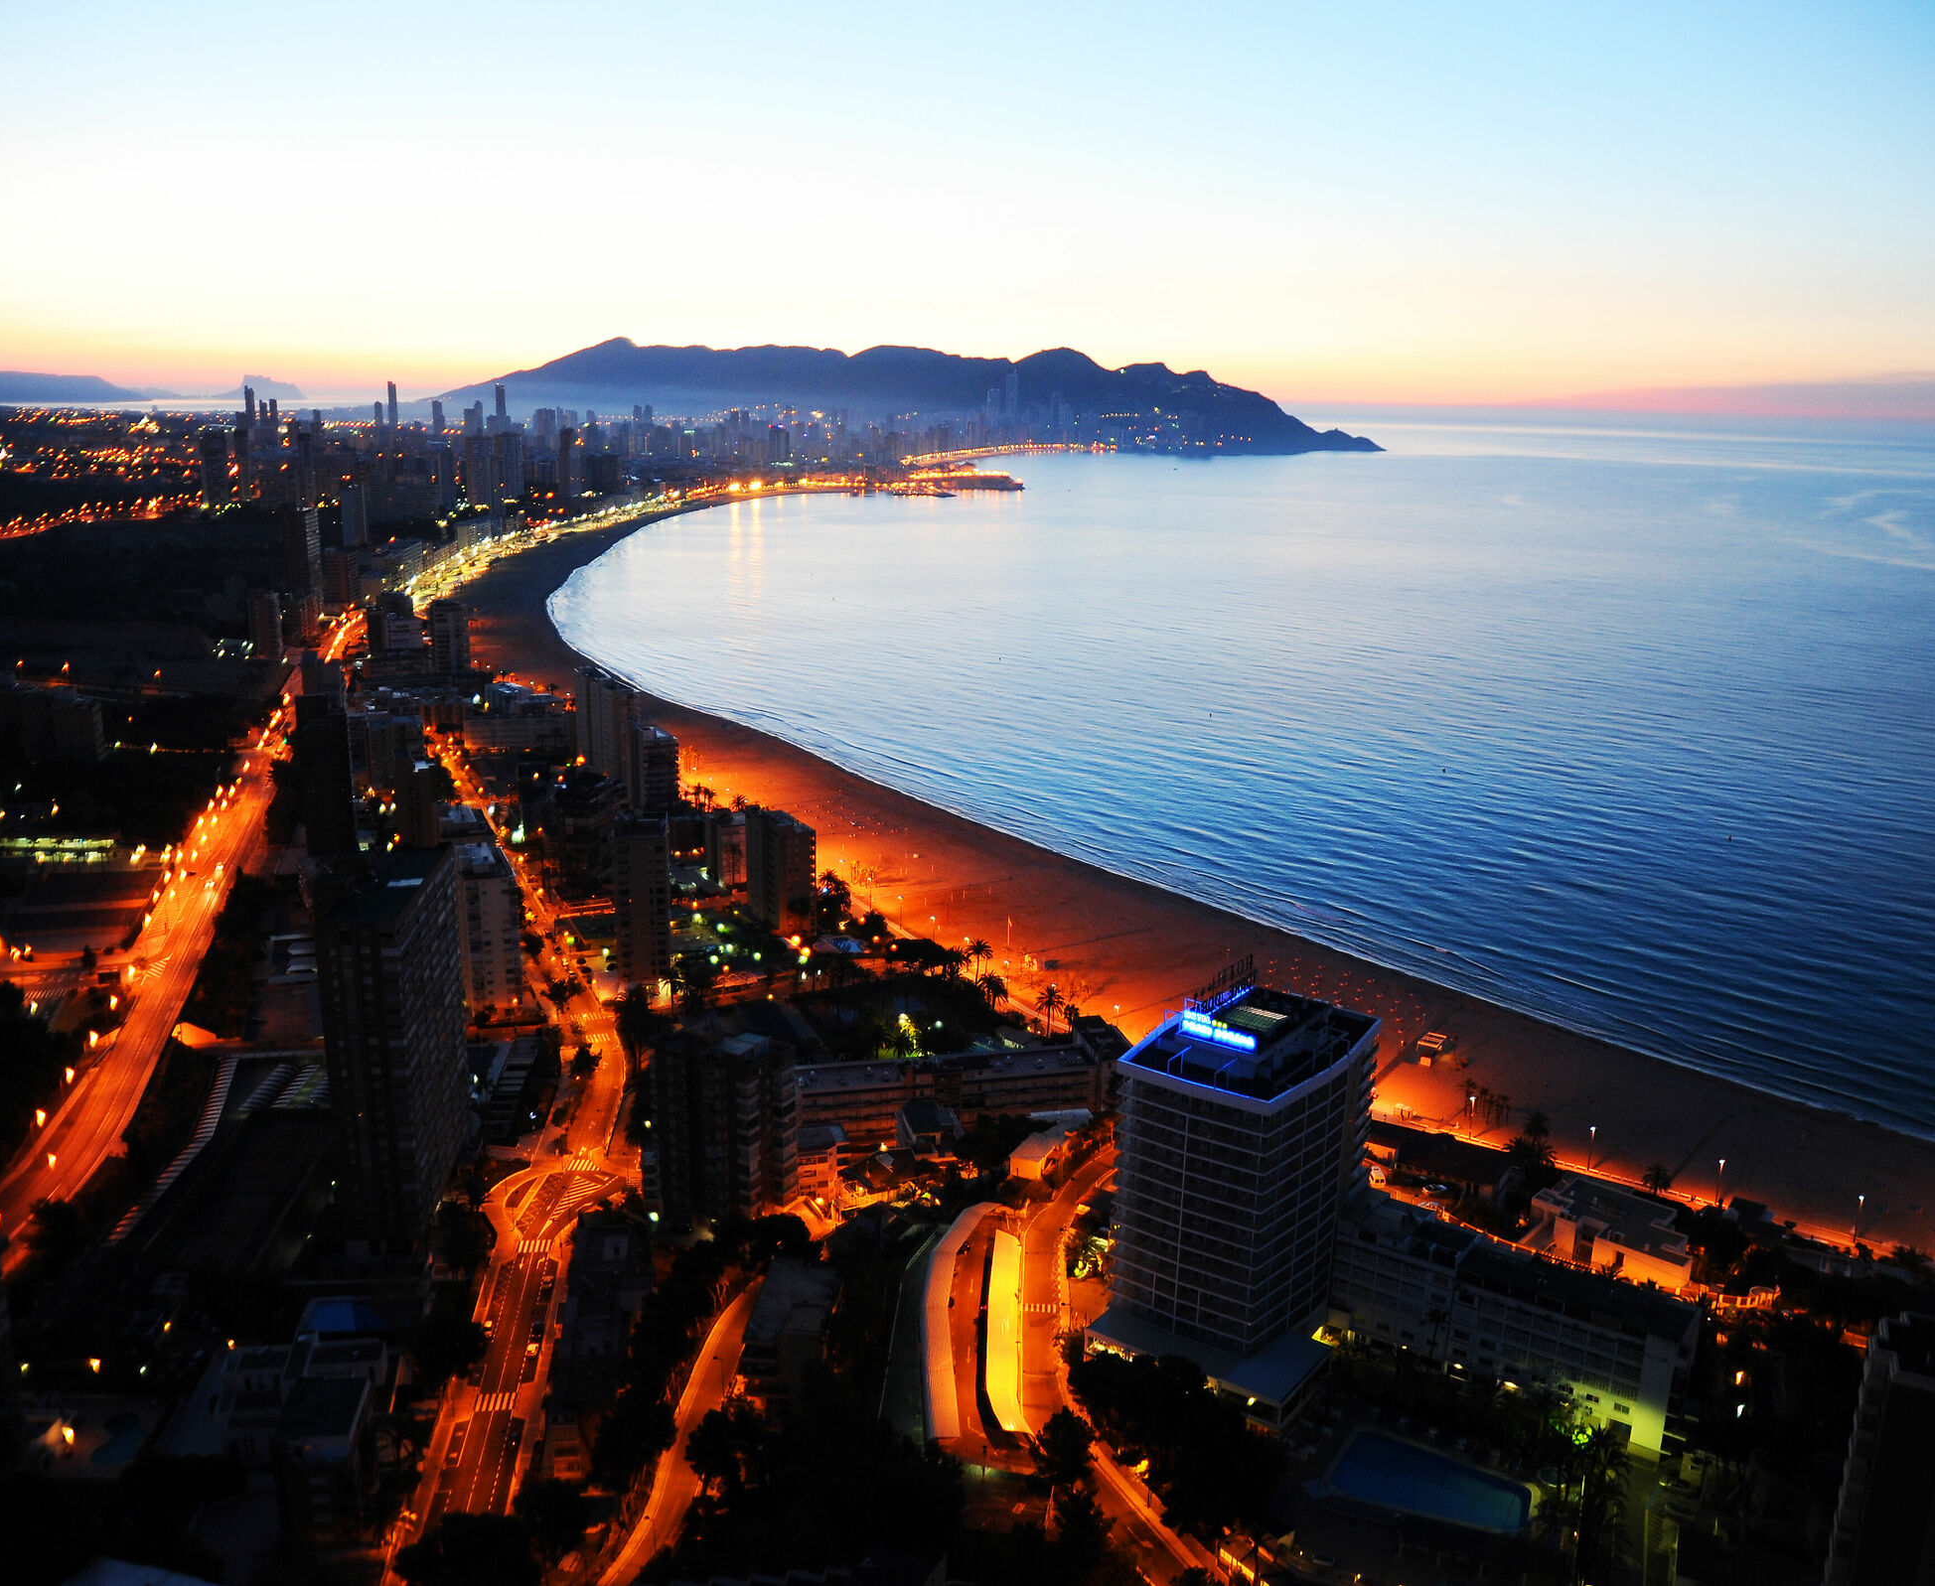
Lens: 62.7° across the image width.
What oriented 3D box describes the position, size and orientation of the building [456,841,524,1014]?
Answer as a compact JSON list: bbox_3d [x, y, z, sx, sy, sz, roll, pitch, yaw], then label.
[{"bbox_3d":[-120.030,32.150,400.930,12.800,36.500,24.000,-4,15,-20],"label":"building"}]

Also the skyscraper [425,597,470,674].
[{"bbox_3d":[-284.990,-85.760,873.150,17.350,36.170,15.560,-6,16,-26],"label":"skyscraper"}]

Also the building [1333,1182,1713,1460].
[{"bbox_3d":[84.510,82.540,249.380,52.460,16.800,17.370,11,18,36],"label":"building"}]

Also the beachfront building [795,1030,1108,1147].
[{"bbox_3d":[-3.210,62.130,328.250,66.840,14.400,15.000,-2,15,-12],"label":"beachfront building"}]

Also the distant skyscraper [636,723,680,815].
[{"bbox_3d":[-118.270,-9.270,603.090,12.120,28.440,20.500,-5,15,-22],"label":"distant skyscraper"}]

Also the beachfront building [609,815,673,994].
[{"bbox_3d":[-84.360,27.700,409.010,14.000,42.500,14.500,-2,15,-12],"label":"beachfront building"}]

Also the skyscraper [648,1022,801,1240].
[{"bbox_3d":[-44.660,60.550,292.630,25.110,30.760,13.100,10,17,31],"label":"skyscraper"}]

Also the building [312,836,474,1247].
[{"bbox_3d":[-108.600,46.020,305.720,13.470,60.500,50.800,-1,14,-7],"label":"building"}]

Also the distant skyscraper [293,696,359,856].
[{"bbox_3d":[-204.360,-3.830,509.190,14.500,50.000,16.000,-5,15,-21],"label":"distant skyscraper"}]

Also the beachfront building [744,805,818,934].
[{"bbox_3d":[-55.710,22.700,477.820,10.990,30.270,26.100,-7,16,-28],"label":"beachfront building"}]

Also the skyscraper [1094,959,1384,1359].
[{"bbox_3d":[47.060,59.730,263.870,24.100,46.500,42.100,11,18,36],"label":"skyscraper"}]

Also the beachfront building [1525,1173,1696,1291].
[{"bbox_3d":[121.910,82.140,296.650,26.200,6.000,19.960,11,17,34],"label":"beachfront building"}]

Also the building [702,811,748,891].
[{"bbox_3d":[-74.800,18.460,507.650,13.000,22.170,12.030,-6,16,-26],"label":"building"}]

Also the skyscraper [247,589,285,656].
[{"bbox_3d":[-391.680,-94.560,889.470,11.620,33.920,17.190,1,14,0],"label":"skyscraper"}]

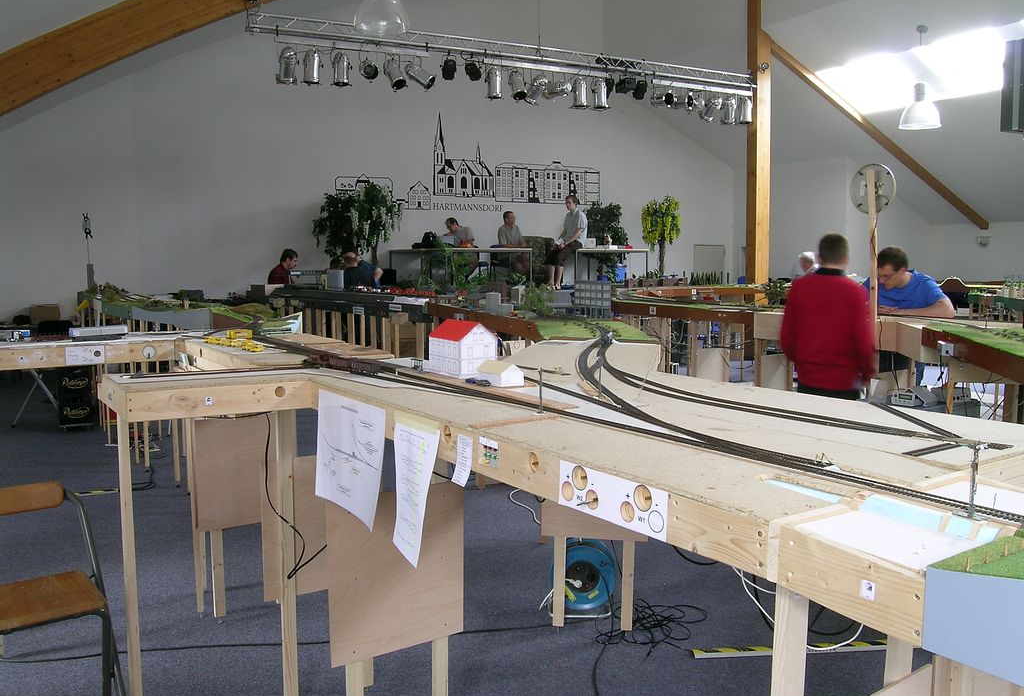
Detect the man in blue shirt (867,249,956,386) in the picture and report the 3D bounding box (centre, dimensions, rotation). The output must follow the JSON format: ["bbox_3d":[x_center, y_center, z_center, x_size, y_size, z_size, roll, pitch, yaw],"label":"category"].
[{"bbox_3d":[2.694,0.142,5.637,0.660,1.640,0.550,3,7,25],"label":"man in blue shirt"}]

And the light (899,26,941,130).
[{"bbox_3d":[5.271,-3.481,10.700,0.540,1.280,0.540,3,7,26],"label":"light"}]

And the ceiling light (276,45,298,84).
[{"bbox_3d":[-2.808,-3.541,10.383,0.250,0.440,0.250,-2,21,-25],"label":"ceiling light"}]

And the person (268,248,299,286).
[{"bbox_3d":[-2.502,-0.538,9.800,0.720,1.280,0.500,0,6,-9],"label":"person"}]

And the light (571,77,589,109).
[{"bbox_3d":[1.005,-3.778,12.248,0.240,0.430,0.240,1,6,0],"label":"light"}]

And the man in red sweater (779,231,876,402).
[{"bbox_3d":[1.964,0.170,5.194,0.560,1.760,0.360,2,6,14],"label":"man in red sweater"}]

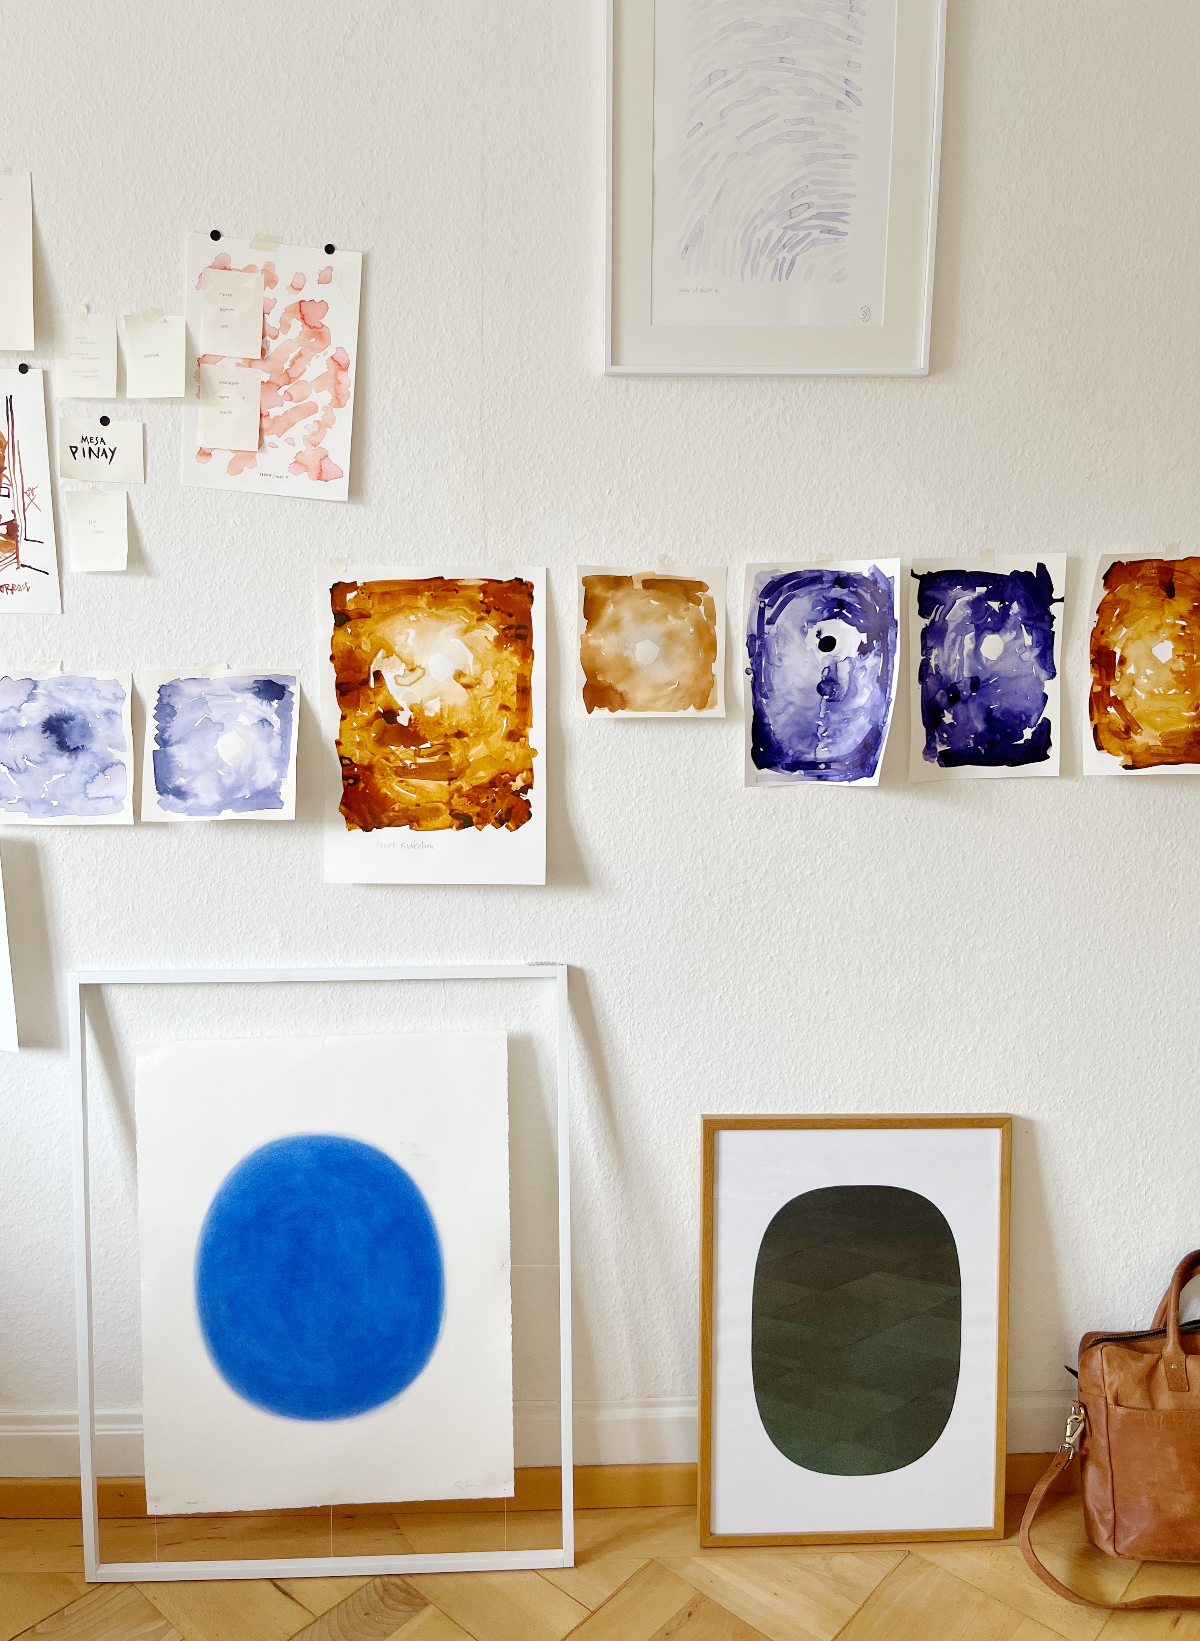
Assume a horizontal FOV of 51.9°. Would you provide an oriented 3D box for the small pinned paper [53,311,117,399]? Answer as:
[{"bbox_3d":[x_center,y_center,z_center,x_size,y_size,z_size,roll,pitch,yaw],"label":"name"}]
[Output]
[{"bbox_3d":[-0.639,-0.577,1.536,0.075,0.099,0.010,1,9,-2],"label":"small pinned paper"}]

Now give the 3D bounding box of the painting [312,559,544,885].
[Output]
[{"bbox_3d":[-0.219,-0.120,1.628,0.297,0.418,0.012,0,10,-2],"label":"painting"}]

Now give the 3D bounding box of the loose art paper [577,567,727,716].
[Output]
[{"bbox_3d":[0.068,-0.233,1.619,0.197,0.197,0.012,0,10,-2],"label":"loose art paper"}]

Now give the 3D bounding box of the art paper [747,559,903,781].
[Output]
[{"bbox_3d":[0.290,-0.192,1.630,0.202,0.298,0.020,0,10,-2],"label":"art paper"}]

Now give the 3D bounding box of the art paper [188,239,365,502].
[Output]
[{"bbox_3d":[-0.413,-0.565,1.546,0.212,0.303,0.012,5,9,-3],"label":"art paper"}]

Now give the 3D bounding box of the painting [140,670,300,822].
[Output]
[{"bbox_3d":[-0.498,-0.098,1.619,0.200,0.200,0.015,2,9,-2],"label":"painting"}]

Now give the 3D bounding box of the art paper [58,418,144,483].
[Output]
[{"bbox_3d":[-0.628,-0.466,1.556,0.104,0.074,0.008,3,9,-3],"label":"art paper"}]

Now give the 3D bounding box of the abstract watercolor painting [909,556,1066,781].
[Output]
[{"bbox_3d":[0.515,-0.202,1.640,0.205,0.295,0.015,-2,10,-2],"label":"abstract watercolor painting"}]

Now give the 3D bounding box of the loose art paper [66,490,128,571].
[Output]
[{"bbox_3d":[-0.638,-0.368,1.570,0.075,0.099,0.012,0,10,-2],"label":"loose art paper"}]

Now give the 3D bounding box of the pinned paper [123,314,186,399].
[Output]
[{"bbox_3d":[-0.554,-0.578,1.539,0.075,0.099,0.010,1,9,-2],"label":"pinned paper"}]

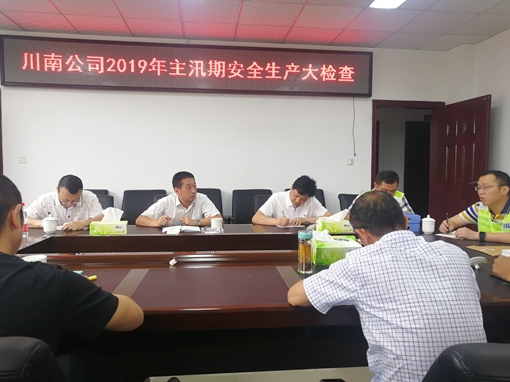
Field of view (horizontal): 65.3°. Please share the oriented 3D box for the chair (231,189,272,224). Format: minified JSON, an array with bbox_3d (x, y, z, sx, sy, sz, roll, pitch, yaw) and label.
[{"bbox_3d":[0.004,0.474,4.410,0.580,0.950,0.620,0,3,-10],"label":"chair"}]

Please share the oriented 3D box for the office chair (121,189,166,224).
[{"bbox_3d":[-1.194,0.473,4.239,0.580,0.950,0.620,0,3,-10],"label":"office chair"}]

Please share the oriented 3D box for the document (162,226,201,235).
[{"bbox_3d":[-0.495,0.256,2.707,0.265,0.018,0.230,0,3,-7],"label":"document"}]

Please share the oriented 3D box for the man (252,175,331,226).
[{"bbox_3d":[0.272,0.439,3.160,0.590,1.140,0.700,0,3,-7],"label":"man"}]

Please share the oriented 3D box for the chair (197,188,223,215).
[{"bbox_3d":[-0.595,0.472,4.370,0.580,0.950,0.620,0,3,-7],"label":"chair"}]

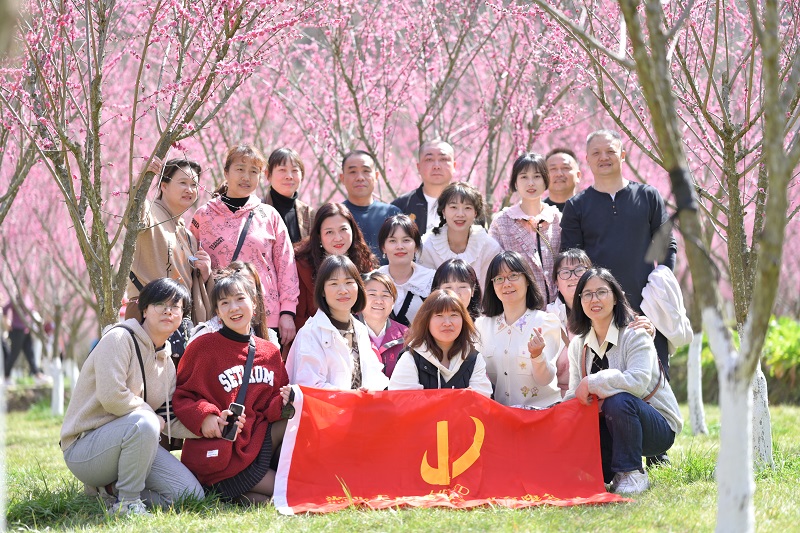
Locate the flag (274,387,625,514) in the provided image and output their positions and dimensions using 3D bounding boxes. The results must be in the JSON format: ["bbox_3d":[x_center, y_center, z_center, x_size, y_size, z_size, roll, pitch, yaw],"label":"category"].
[{"bbox_3d":[0.204,0.752,7.800,1.450,0.500,0.280,0,0,-8],"label":"flag"}]

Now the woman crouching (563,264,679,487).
[{"bbox_3d":[0.951,0.487,8.000,0.480,0.950,0.620,-2,-3,25],"label":"woman crouching"}]

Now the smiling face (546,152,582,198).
[{"bbox_3d":[0.866,-0.487,10.000,0.175,0.225,0.160,-1,-3,11],"label":"smiling face"}]

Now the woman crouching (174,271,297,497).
[{"bbox_3d":[-0.727,0.529,8.250,0.540,1.000,0.620,1,-2,-22],"label":"woman crouching"}]

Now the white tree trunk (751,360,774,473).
[{"bbox_3d":[1.923,0.775,10.100,0.160,0.620,0.160,0,-1,0],"label":"white tree trunk"}]

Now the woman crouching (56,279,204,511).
[{"bbox_3d":[-1.159,0.565,8.150,0.520,1.020,0.680,1,-2,-43],"label":"woman crouching"}]

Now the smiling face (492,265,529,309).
[{"bbox_3d":[0.491,0.089,8.400,0.155,0.205,0.140,-8,-3,8],"label":"smiling face"}]

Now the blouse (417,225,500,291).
[{"bbox_3d":[0.285,0.000,8.900,0.440,0.450,0.300,0,0,5],"label":"blouse"}]

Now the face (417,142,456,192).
[{"bbox_3d":[0.186,-0.506,9.650,0.185,0.235,0.170,0,-3,0],"label":"face"}]

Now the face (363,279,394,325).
[{"bbox_3d":[-0.097,0.153,8.500,0.150,0.205,0.155,3,0,3],"label":"face"}]

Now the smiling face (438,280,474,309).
[{"bbox_3d":[0.260,0.140,8.550,0.155,0.200,0.140,0,-3,-5],"label":"smiling face"}]

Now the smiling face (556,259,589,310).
[{"bbox_3d":[0.767,0.062,8.400,0.160,0.215,0.160,-6,0,0],"label":"smiling face"}]

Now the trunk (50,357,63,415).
[{"bbox_3d":[-3.274,1.134,18.000,0.120,0.560,0.120,0,-1,0],"label":"trunk"}]

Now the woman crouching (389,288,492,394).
[{"bbox_3d":[0.171,0.526,7.950,0.470,0.870,0.580,0,-3,0],"label":"woman crouching"}]

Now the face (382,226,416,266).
[{"bbox_3d":[-0.002,-0.095,9.000,0.160,0.205,0.170,0,-1,-3],"label":"face"}]

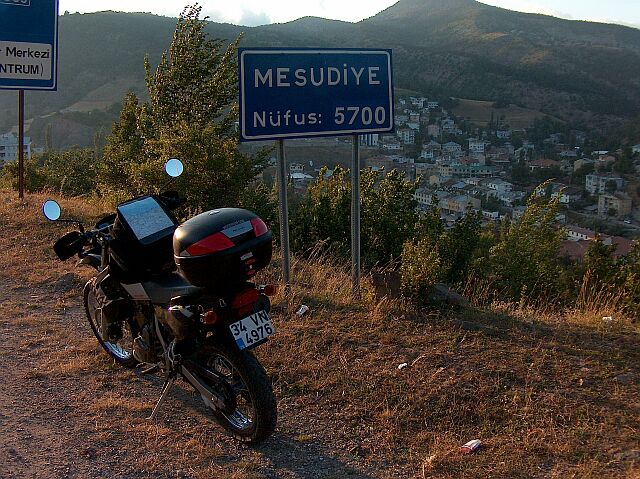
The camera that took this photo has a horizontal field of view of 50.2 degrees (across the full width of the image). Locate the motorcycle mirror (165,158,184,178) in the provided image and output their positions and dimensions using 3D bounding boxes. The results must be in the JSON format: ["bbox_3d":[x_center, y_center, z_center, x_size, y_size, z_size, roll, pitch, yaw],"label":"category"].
[{"bbox_3d":[-0.896,-0.441,4.220,0.117,0.117,0.040,-5,2,-24],"label":"motorcycle mirror"}]

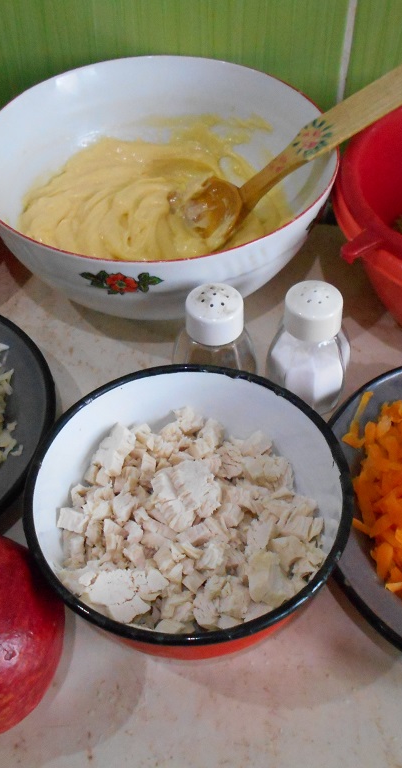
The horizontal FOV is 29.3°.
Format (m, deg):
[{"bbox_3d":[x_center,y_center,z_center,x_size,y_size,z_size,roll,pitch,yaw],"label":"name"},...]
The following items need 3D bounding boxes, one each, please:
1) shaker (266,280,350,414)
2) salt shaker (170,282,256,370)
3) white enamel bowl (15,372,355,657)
[{"bbox_3d":[0.064,-0.022,0.454,0.050,0.077,0.050,-1,49,1],"label":"shaker"},{"bbox_3d":[0.008,-0.021,0.455,0.050,0.077,0.050,-1,49,1],"label":"salt shaker"},{"bbox_3d":[-0.005,0.069,0.383,0.152,0.067,0.152,-1,49,1],"label":"white enamel bowl"}]

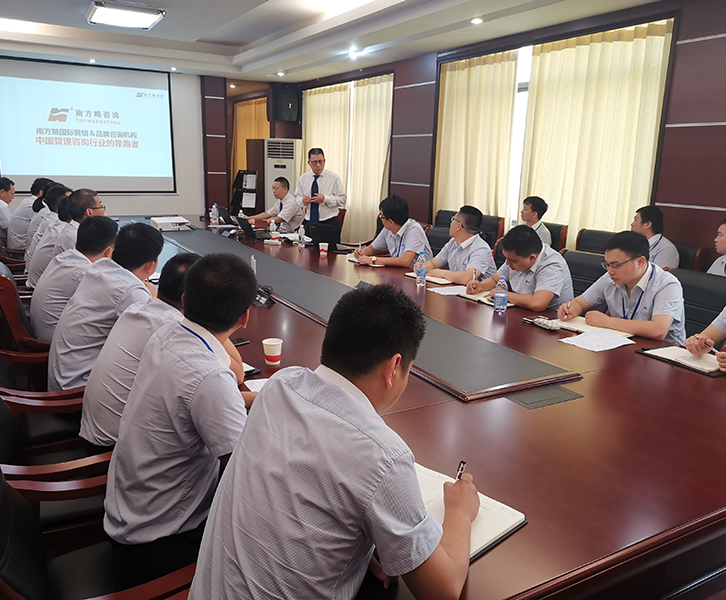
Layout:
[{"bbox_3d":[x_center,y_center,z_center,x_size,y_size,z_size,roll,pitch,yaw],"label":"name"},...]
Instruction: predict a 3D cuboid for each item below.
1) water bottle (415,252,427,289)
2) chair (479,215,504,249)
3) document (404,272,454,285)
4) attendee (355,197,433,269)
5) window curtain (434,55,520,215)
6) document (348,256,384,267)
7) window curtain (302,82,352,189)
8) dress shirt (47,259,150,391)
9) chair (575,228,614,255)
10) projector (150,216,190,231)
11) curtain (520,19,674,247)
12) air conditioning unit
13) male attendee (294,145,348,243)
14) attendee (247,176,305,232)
[{"bbox_3d":[0.374,-0.196,3.935,0.064,0.216,0.064,-6,14,-30],"label":"water bottle"},{"bbox_3d":[0.962,-0.322,6.228,0.660,1.030,0.620,-6,14,-30],"label":"chair"},{"bbox_3d":[0.470,-0.160,4.324,0.230,0.020,0.370,-6,14,-29],"label":"document"},{"bbox_3d":[0.279,-0.195,4.987,0.720,1.270,0.550,-4,14,-25],"label":"attendee"},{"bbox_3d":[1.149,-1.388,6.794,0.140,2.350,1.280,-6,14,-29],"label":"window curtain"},{"bbox_3d":[0.070,-0.293,4.790,0.225,0.020,0.360,-6,14,-30],"label":"document"},{"bbox_3d":[-0.575,-2.097,9.780,0.140,2.350,1.620,-6,14,-29],"label":"window curtain"},{"bbox_3d":[-1.044,0.122,2.550,0.420,0.620,0.470,-6,14,-29],"label":"dress shirt"},{"bbox_3d":[1.685,-0.029,4.994,0.660,1.030,0.620,-6,14,-30],"label":"chair"},{"bbox_3d":[-1.999,-0.782,6.535,0.310,0.105,0.270,-6,14,-29],"label":"projector"},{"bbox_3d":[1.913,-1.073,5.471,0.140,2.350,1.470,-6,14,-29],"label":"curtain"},{"bbox_3d":[-1.304,-1.607,9.881,0.480,1.830,0.340,-1,13,-12],"label":"air conditioning unit"},{"bbox_3d":[-0.479,-0.770,6.673,0.530,1.650,0.360,4,13,10],"label":"male attendee"},{"bbox_3d":[-1.061,-0.790,7.452,0.720,1.310,0.520,-6,14,-29],"label":"attendee"}]

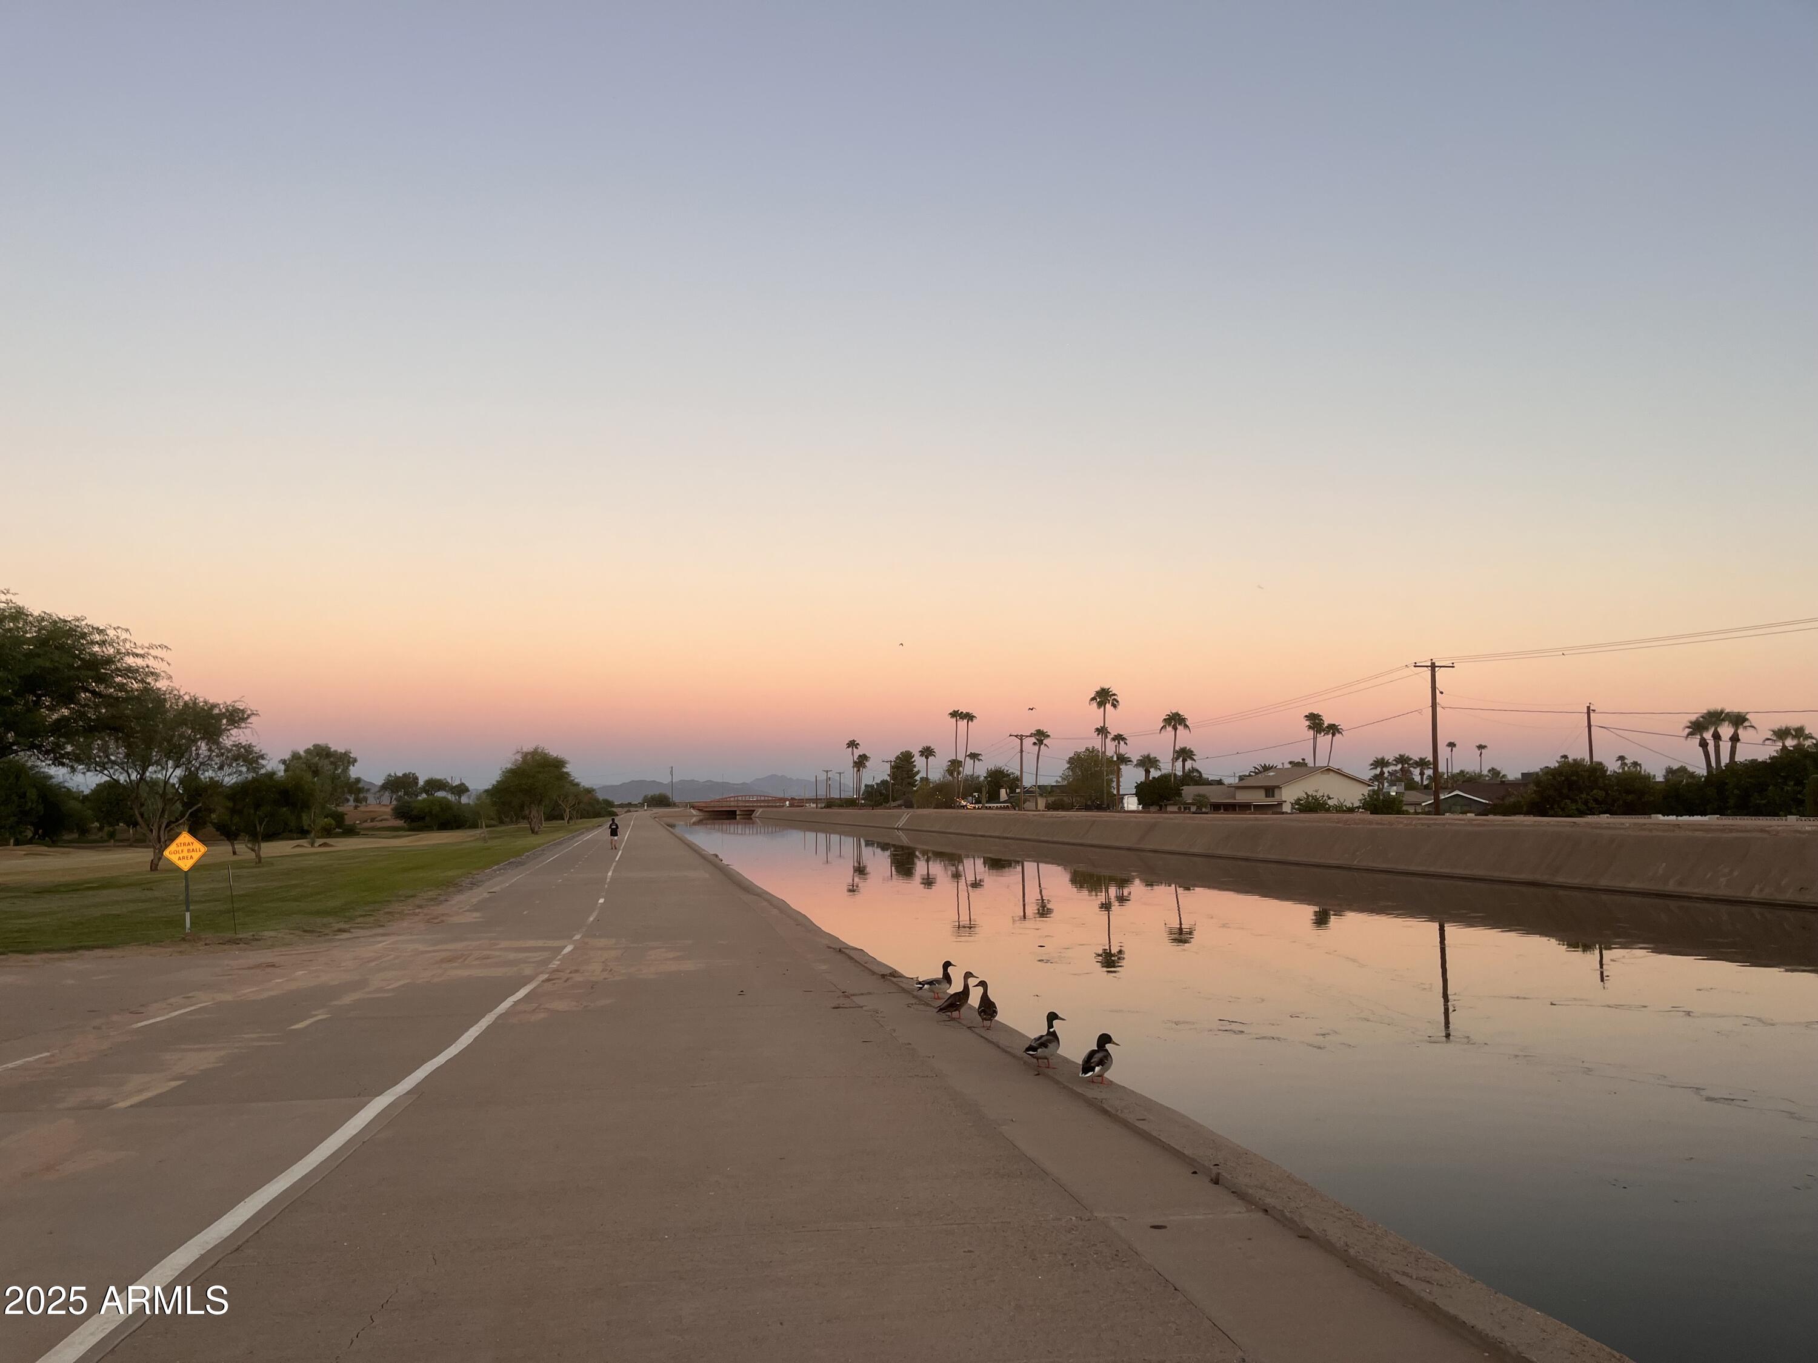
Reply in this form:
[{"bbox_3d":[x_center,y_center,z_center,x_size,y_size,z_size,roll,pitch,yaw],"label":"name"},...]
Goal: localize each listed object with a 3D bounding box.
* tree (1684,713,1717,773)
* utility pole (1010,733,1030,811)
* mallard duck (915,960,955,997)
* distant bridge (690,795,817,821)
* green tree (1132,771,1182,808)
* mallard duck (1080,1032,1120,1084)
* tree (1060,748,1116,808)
[{"bbox_3d":[61.439,6.952,105.593,2.300,8.979,2.300,-3,-6,30],"label":"tree"},{"bbox_3d":[13.312,11.037,162.000,2.700,9.500,0.400,1,-5,-10],"label":"utility pole"},{"bbox_3d":[0.243,2.840,13.000,0.420,0.370,0.180,2,-6,-21],"label":"mallard duck"},{"bbox_3d":[-40.433,32.679,355.000,33.000,6.600,8.000,0,-5,-9],"label":"distant bridge"},{"bbox_3d":[24.700,11.630,135.765,4.800,5.174,4.800,-1,-5,10],"label":"green tree"},{"bbox_3d":[1.123,2.210,8.075,0.170,0.310,0.350,-5,-7,42],"label":"mallard duck"},{"bbox_3d":[24.901,13.735,190.000,7.800,9.000,7.500,0,-5,0],"label":"tree"}]

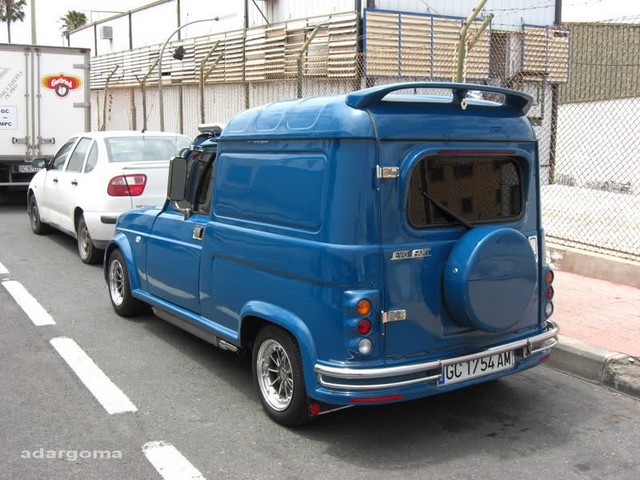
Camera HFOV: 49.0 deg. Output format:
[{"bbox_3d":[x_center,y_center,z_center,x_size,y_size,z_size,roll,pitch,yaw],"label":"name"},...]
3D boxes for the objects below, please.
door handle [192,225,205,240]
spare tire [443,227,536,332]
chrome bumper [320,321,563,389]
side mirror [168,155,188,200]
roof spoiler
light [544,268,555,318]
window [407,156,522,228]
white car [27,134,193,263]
[{"bbox_3d":[-0.726,-0.038,4.246,0.030,0.080,0.110,-5,10,-34],"label":"door handle"},{"bbox_3d":[0.826,0.179,3.417,0.500,0.500,0.165,-5,6,-34],"label":"spare tire"},{"bbox_3d":[0.760,0.559,3.445,1.550,0.125,0.250,-5,10,-34],"label":"chrome bumper"},{"bbox_3d":[-0.871,-0.377,4.312,0.120,0.270,0.050,-7,11,-40],"label":"side mirror"},{"bbox_3d":[0.651,-0.688,3.436,1.120,0.140,0.270,-5,10,-34],"label":"roof spoiler"},{"bbox_3d":[1.238,0.289,3.826,0.088,0.270,0.050,-5,10,-34],"label":"light"},{"bbox_3d":[0.725,-0.242,3.419,0.780,0.325,0.035,-5,6,-34],"label":"window"},{"bbox_3d":[-2.544,-0.657,8.915,1.640,1.420,4.140,-5,10,-33],"label":"white car"}]

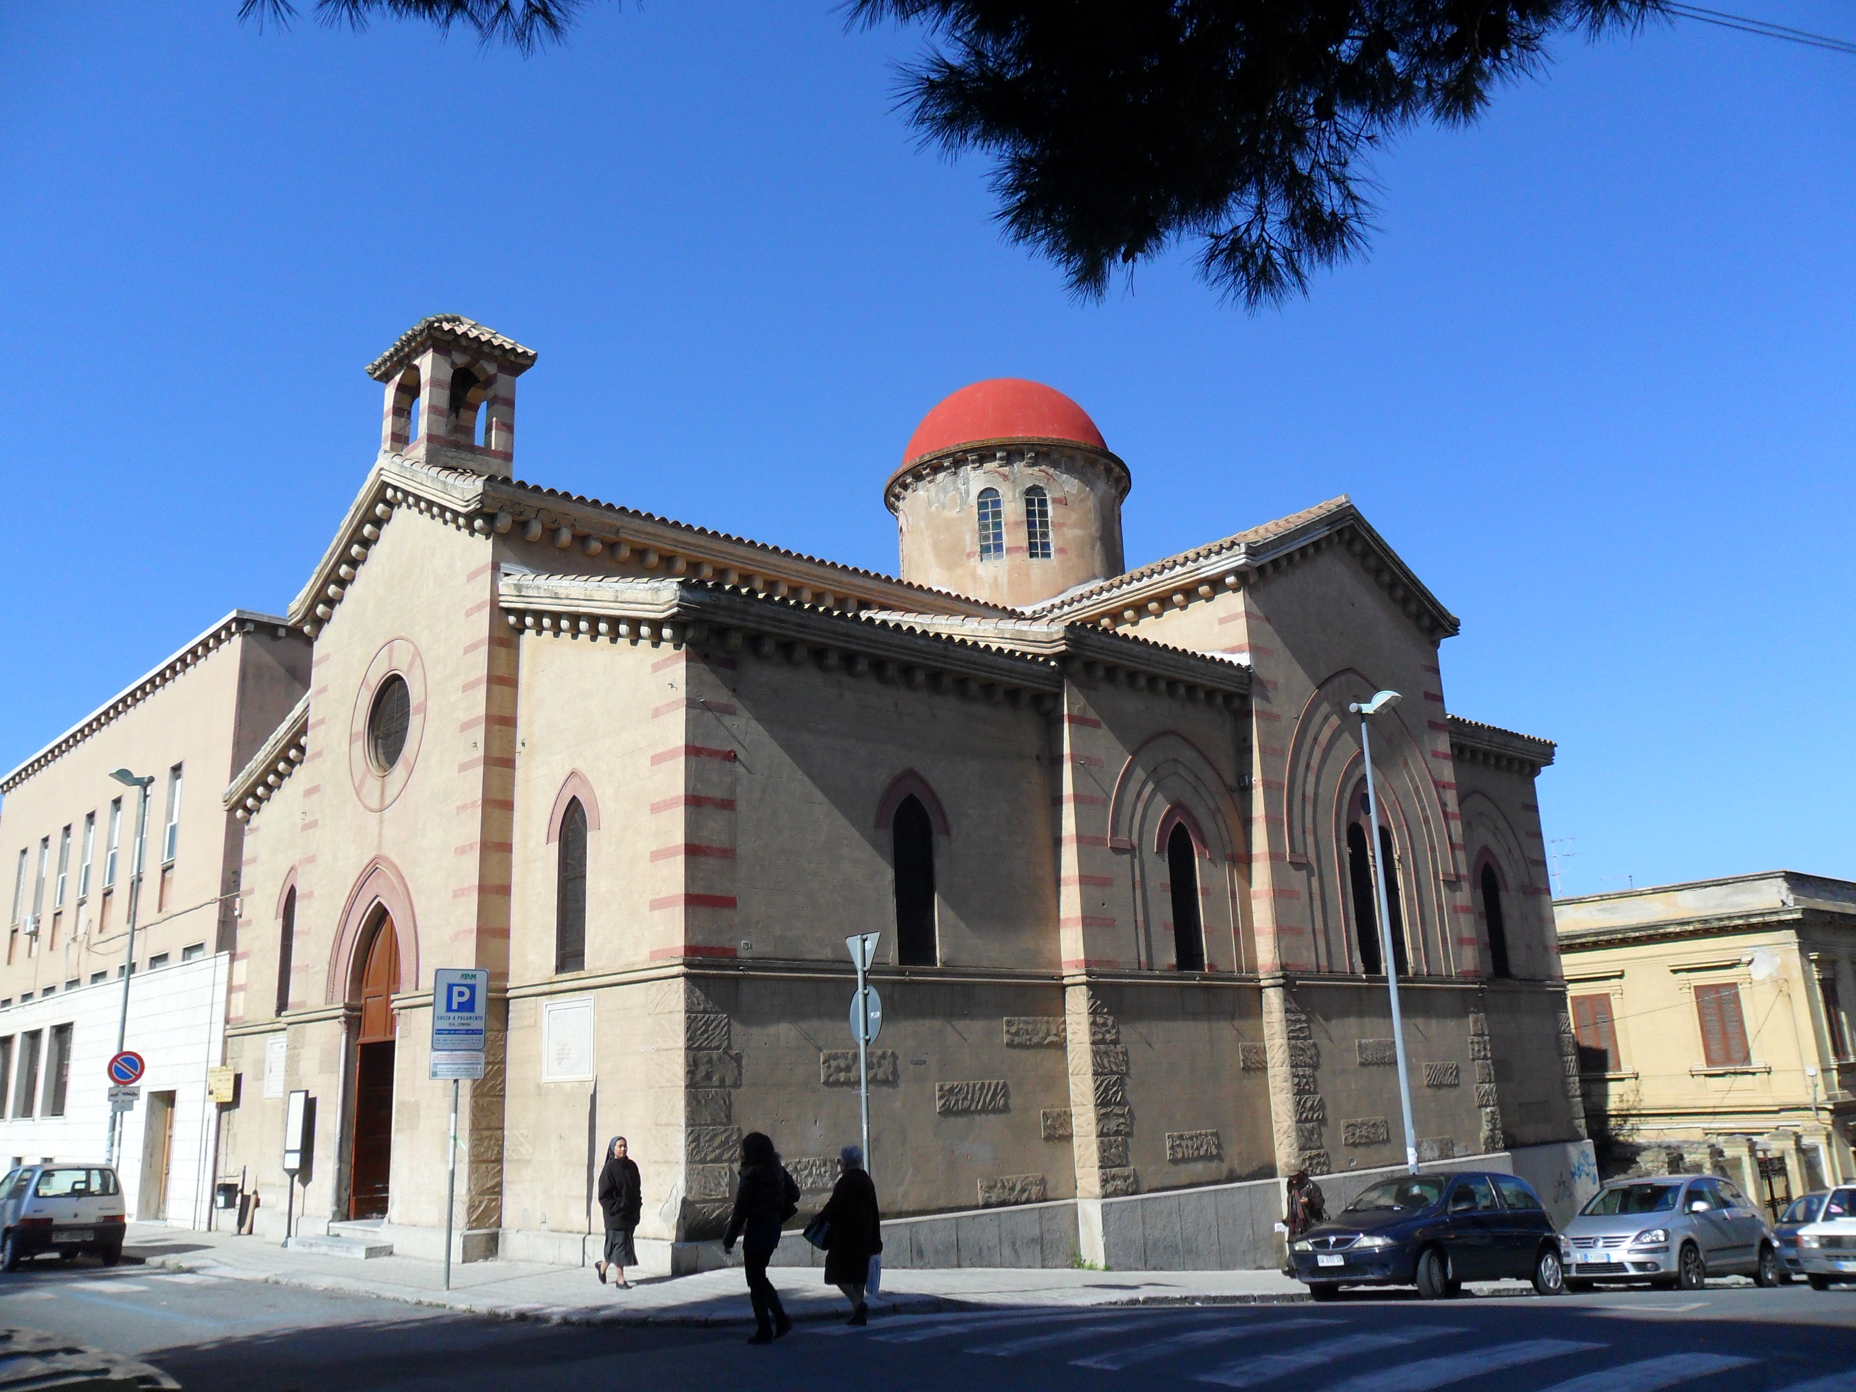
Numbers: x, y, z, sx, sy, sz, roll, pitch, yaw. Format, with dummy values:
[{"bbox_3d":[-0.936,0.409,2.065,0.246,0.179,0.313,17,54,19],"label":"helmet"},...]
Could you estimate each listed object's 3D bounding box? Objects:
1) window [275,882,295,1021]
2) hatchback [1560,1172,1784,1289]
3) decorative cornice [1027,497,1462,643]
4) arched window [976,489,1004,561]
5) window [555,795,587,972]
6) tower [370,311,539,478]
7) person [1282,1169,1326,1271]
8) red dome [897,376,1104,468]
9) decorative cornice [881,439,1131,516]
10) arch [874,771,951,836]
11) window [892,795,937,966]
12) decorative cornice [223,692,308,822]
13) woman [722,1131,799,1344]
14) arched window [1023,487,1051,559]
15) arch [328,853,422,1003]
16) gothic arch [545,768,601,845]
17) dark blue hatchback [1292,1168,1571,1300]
[{"bbox_3d":[-12.110,4.845,27.633,0.220,2.479,0.724,11,-20,-42],"label":"window"},{"bbox_3d":[10.790,7.862,21.251,4.205,1.580,1.760,17,-28,-37],"label":"hatchback"},{"bbox_3d":[6.808,-2.241,31.077,7.956,2.499,5.447,11,-20,-42],"label":"decorative cornice"},{"bbox_3d":[1.498,-4.015,34.016,0.587,1.807,0.200,-6,-15,12],"label":"arched window"},{"bbox_3d":[-4.848,2.598,20.103,0.220,2.438,0.765,11,-20,-42],"label":"window"},{"bbox_3d":[-8.560,-5.257,25.905,2.050,3.400,2.450,10,-19,-41],"label":"tower"},{"bbox_3d":[5.848,8.167,22.500,0.500,1.570,0.550,7,-17,-32],"label":"person"},{"bbox_3d":[1.861,-6.305,35.677,5.150,2.600,5.150,-2,-14,-1],"label":"red dome"},{"bbox_3d":[1.925,-4.756,35.279,6.000,0.650,6.000,-2,-14,-1],"label":"decorative cornice"},{"bbox_3d":[-0.225,1.453,20.174,1.380,0.900,0.200,10,-19,-41],"label":"arch"},{"bbox_3d":[-0.184,2.518,19.981,0.780,2.380,0.220,10,-19,-41],"label":"window"},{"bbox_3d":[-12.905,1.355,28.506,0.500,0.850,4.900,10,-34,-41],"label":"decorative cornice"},{"bbox_3d":[-1.431,4.608,12.401,0.550,1.670,0.520,-12,-18,34],"label":"woman"},{"bbox_3d":[2.455,-3.877,32.350,0.550,1.750,0.200,0,-15,-10],"label":"arched window"},{"bbox_3d":[-8.925,3.768,23.736,0.450,2.356,3.662,11,-20,-42],"label":"arch"},{"bbox_3d":[-4.969,1.500,20.325,0.160,0.969,1.489,11,-20,-42],"label":"gothic arch"},{"bbox_3d":[5.989,6.438,17.343,3.720,1.435,1.690,15,-28,-34],"label":"dark blue hatchback"}]

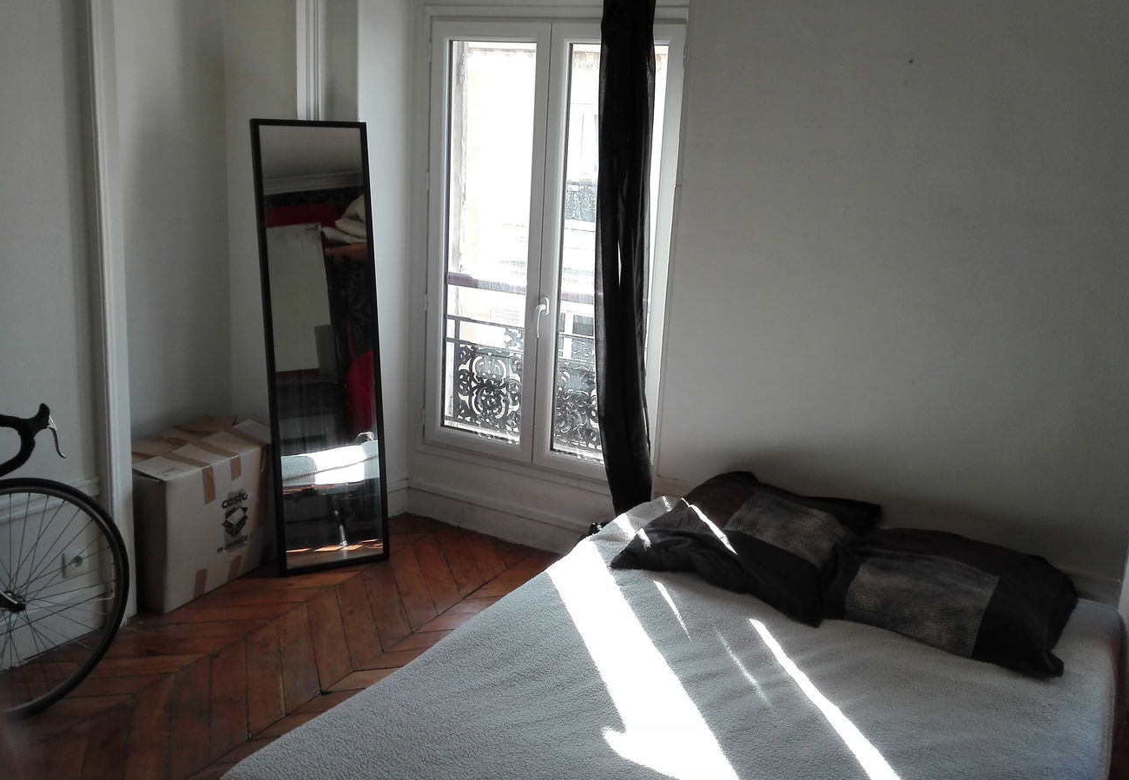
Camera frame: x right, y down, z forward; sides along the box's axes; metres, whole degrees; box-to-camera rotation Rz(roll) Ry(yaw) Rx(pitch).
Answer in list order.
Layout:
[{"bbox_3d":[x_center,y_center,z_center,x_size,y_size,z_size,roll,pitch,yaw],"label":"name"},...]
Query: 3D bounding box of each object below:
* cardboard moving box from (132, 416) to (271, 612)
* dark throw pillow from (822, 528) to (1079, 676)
[{"bbox_3d":[-1.384,0.425,3.635,0.458,0.473,0.647,9,14,24],"label":"cardboard moving box"},{"bbox_3d":[1.023,0.509,2.628,0.608,0.150,0.511,10,18,27],"label":"dark throw pillow"}]

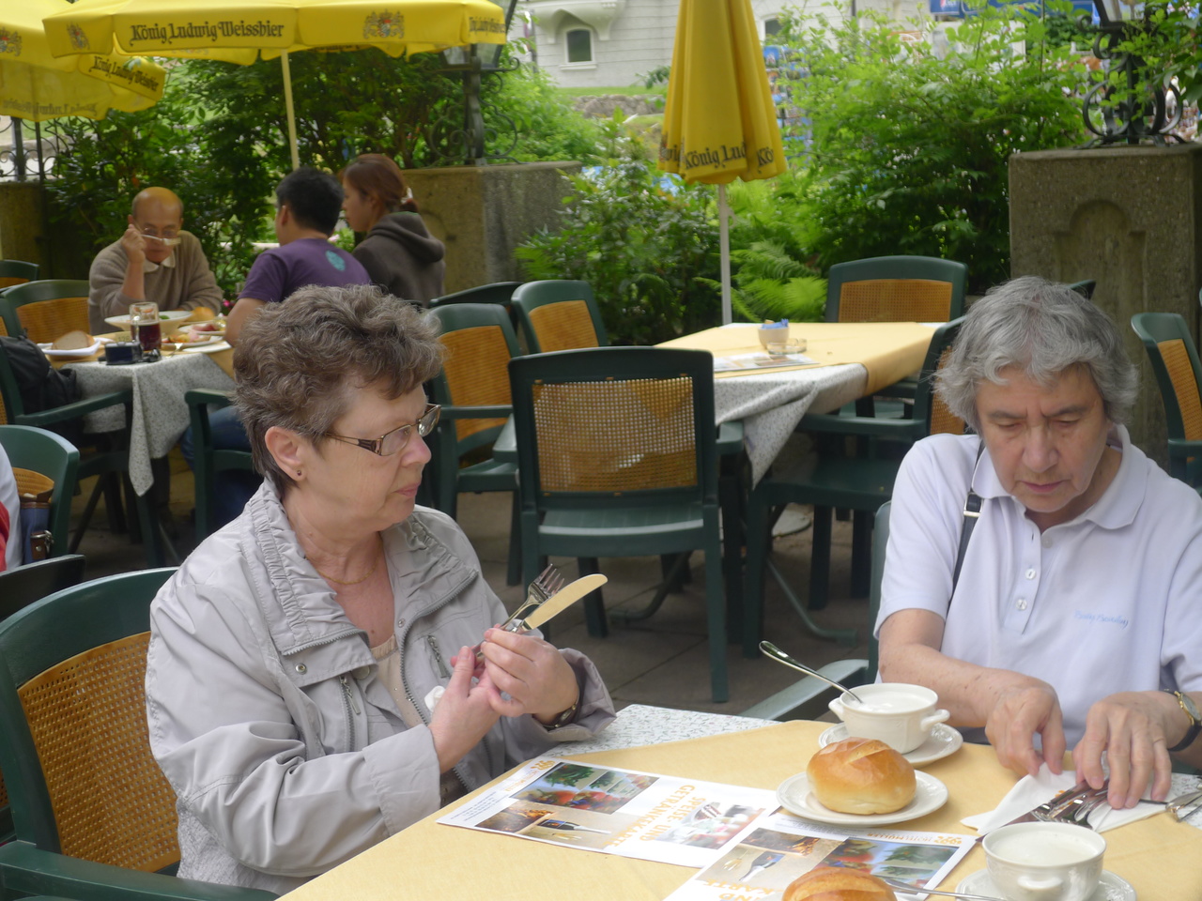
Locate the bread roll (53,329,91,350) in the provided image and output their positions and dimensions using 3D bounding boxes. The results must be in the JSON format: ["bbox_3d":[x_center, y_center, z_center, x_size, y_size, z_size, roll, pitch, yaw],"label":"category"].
[{"bbox_3d":[-1.568,-0.332,6.172,0.115,0.063,0.090,-2,10,0],"label":"bread roll"}]

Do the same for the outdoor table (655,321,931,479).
[{"bbox_3d":[0.465,0.112,5.324,0.694,0.750,0.897,2,12,25],"label":"outdoor table"}]

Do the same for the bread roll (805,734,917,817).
[{"bbox_3d":[0.254,0.315,2.042,0.106,0.066,0.101,0,10,11],"label":"bread roll"}]

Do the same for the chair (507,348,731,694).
[{"bbox_3d":[0.090,0.135,5.041,0.580,0.860,0.580,-3,11,6],"label":"chair"}]

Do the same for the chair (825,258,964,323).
[{"bbox_3d":[0.887,-0.151,6.706,0.585,0.862,0.570,2,11,25],"label":"chair"}]

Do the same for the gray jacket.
[{"bbox_3d":[-0.230,0.323,2.403,0.460,0.580,0.490,5,14,39],"label":"gray jacket"}]

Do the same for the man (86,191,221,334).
[{"bbox_3d":[-1.338,-0.236,6.559,0.480,1.188,0.750,-5,11,-6],"label":"man"}]

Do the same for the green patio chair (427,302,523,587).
[{"bbox_3d":[-0.139,0.028,5.906,0.570,0.862,0.585,3,11,27],"label":"green patio chair"}]

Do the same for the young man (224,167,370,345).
[{"bbox_3d":[-1.022,-0.191,6.181,0.740,1.270,0.520,2,11,25],"label":"young man"}]

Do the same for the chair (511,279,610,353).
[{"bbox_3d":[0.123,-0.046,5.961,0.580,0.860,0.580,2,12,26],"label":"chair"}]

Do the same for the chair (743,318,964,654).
[{"bbox_3d":[0.721,0.075,5.423,0.570,0.862,0.585,2,11,25],"label":"chair"}]

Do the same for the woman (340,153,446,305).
[{"bbox_3d":[-0.913,-0.284,6.730,0.720,1.260,0.480,2,11,25],"label":"woman"}]

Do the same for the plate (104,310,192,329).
[{"bbox_3d":[-1.462,-0.407,6.728,0.280,0.060,0.280,-2,10,0],"label":"plate"}]

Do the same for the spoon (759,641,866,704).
[{"bbox_3d":[0.256,0.264,2.283,0.190,0.025,0.040,30,22,16],"label":"spoon"}]

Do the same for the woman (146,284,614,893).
[{"bbox_3d":[-0.119,0.467,2.166,0.740,1.255,0.570,4,12,33],"label":"woman"}]

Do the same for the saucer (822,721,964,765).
[{"bbox_3d":[0.316,0.325,2.267,0.156,0.022,0.156,-4,11,1],"label":"saucer"}]

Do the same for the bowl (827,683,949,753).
[{"bbox_3d":[0.314,0.296,2.261,0.142,0.056,0.107,1,12,24],"label":"bowl"}]

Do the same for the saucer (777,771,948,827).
[{"bbox_3d":[0.256,0.346,2.035,0.167,0.020,0.167,-2,10,0],"label":"saucer"}]

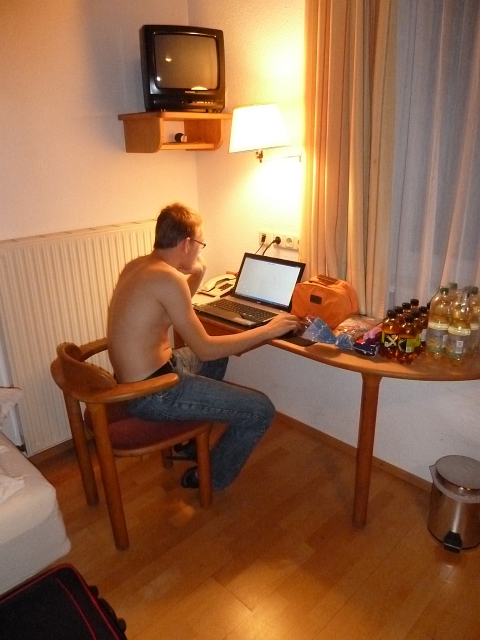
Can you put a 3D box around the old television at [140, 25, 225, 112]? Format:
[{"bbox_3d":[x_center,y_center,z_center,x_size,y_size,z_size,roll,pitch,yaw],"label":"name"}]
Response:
[{"bbox_3d":[-0.302,-1.209,2.295,0.385,0.356,0.316,-11,22,-24],"label":"old television"}]

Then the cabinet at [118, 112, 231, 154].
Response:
[{"bbox_3d":[-0.303,-0.921,2.288,0.279,0.168,0.459,17,27,41],"label":"cabinet"}]

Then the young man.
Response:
[{"bbox_3d":[-0.160,0.151,2.000,0.786,1.279,0.706,-11,22,-24],"label":"young man"}]

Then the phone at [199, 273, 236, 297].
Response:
[{"bbox_3d":[-0.097,-0.188,2.497,0.170,0.085,0.230,17,27,41],"label":"phone"}]

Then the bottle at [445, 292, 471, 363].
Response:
[{"bbox_3d":[0.786,0.020,1.630,0.079,0.251,0.079,17,27,41],"label":"bottle"}]

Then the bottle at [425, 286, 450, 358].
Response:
[{"bbox_3d":[0.728,0.005,1.672,0.079,0.252,0.079,17,27,41],"label":"bottle"}]

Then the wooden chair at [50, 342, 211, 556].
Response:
[{"bbox_3d":[-0.444,0.456,1.914,0.514,0.779,0.507,-16,25,-34],"label":"wooden chair"}]

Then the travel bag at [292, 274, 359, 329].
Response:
[{"bbox_3d":[0.381,-0.100,2.078,0.260,0.183,0.200,16,27,39],"label":"travel bag"}]

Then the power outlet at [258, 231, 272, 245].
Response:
[{"bbox_3d":[0.130,-0.420,2.372,0.078,0.074,0.022,17,27,41],"label":"power outlet"}]

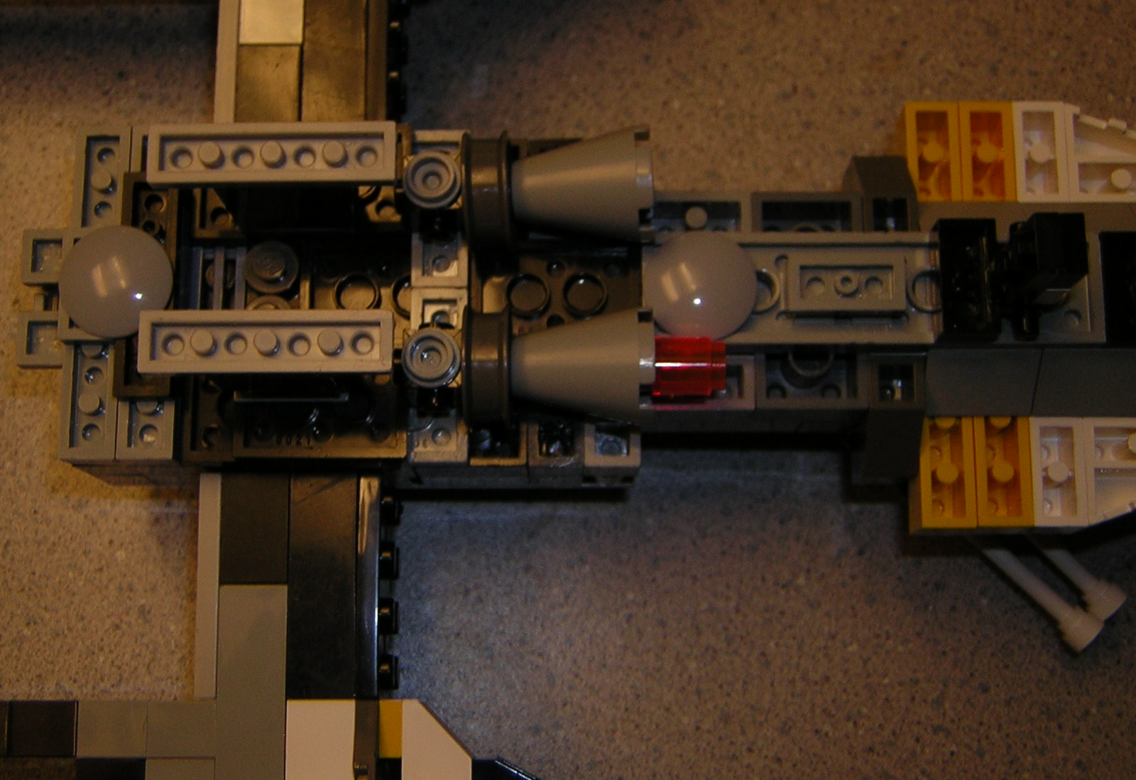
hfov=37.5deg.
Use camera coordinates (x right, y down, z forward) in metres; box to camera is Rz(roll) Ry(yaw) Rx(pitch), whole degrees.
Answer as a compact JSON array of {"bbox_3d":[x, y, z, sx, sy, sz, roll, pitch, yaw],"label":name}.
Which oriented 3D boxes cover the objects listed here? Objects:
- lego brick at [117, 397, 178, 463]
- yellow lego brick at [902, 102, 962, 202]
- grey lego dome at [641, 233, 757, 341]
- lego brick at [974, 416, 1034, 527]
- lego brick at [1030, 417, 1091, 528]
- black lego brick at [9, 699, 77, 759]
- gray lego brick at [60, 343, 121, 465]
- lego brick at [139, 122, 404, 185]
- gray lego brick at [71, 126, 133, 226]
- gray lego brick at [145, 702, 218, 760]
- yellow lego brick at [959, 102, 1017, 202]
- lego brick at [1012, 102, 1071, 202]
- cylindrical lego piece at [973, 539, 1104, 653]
[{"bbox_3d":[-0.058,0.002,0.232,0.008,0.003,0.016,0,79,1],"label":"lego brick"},{"bbox_3d":[0.055,-0.035,0.255,0.008,0.010,0.016,0,79,1],"label":"yellow lego brick"},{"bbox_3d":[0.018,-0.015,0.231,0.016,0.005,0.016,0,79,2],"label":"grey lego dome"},{"bbox_3d":[0.063,0.009,0.246,0.008,0.010,0.023,0,79,2],"label":"lego brick"},{"bbox_3d":[0.071,0.013,0.248,0.008,0.010,0.016,0,79,1],"label":"lego brick"},{"bbox_3d":[-0.073,0.048,0.236,0.010,0.009,0.008,0,79,1],"label":"black lego brick"},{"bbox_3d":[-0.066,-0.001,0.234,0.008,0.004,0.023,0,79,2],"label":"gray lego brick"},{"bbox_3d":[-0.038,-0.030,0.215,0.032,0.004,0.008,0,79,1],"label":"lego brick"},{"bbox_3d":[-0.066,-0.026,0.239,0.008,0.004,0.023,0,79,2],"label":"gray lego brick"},{"bbox_3d":[-0.053,0.048,0.236,0.010,0.009,0.008,0,79,1],"label":"gray lego brick"},{"bbox_3d":[0.063,-0.035,0.255,0.008,0.010,0.016,0,79,1],"label":"yellow lego brick"},{"bbox_3d":[0.071,-0.035,0.257,0.008,0.010,0.016,0,79,1],"label":"lego brick"},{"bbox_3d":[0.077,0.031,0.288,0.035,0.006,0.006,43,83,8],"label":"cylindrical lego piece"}]

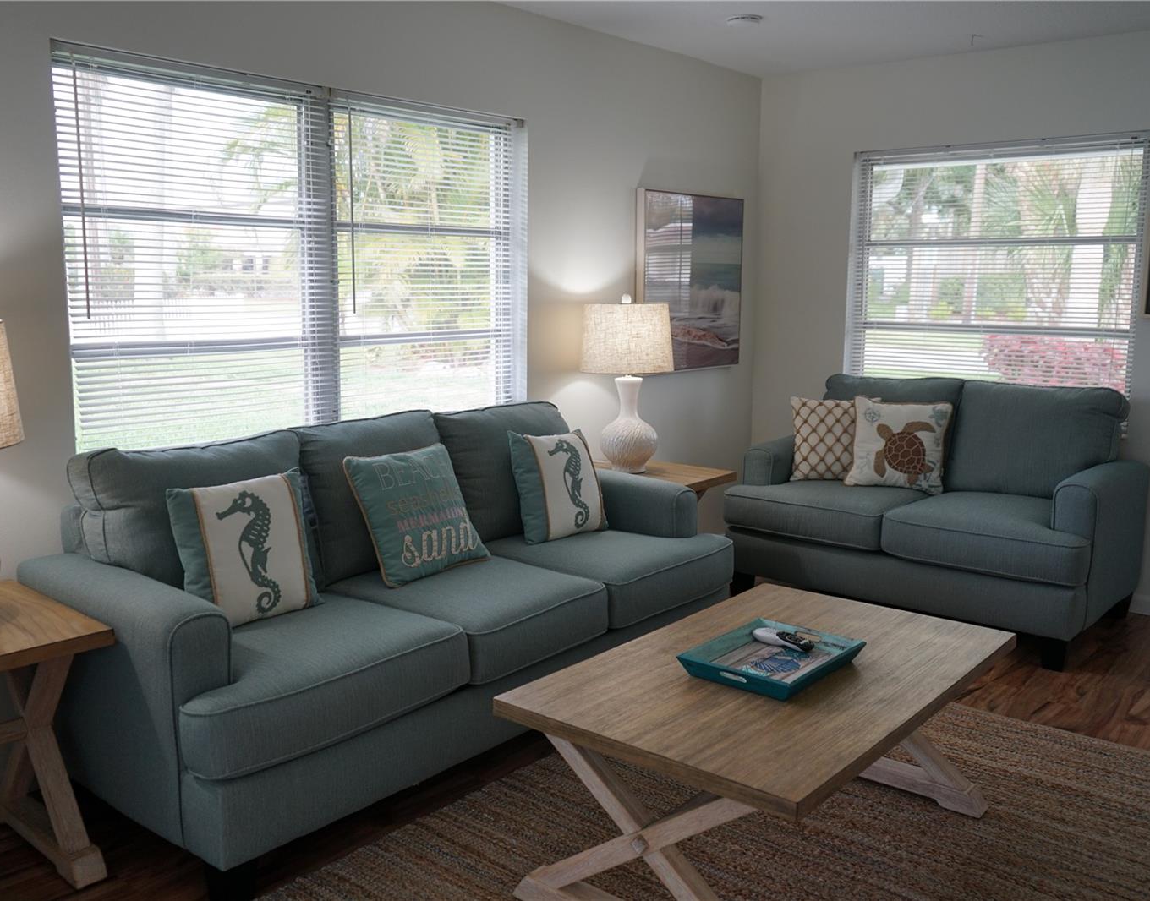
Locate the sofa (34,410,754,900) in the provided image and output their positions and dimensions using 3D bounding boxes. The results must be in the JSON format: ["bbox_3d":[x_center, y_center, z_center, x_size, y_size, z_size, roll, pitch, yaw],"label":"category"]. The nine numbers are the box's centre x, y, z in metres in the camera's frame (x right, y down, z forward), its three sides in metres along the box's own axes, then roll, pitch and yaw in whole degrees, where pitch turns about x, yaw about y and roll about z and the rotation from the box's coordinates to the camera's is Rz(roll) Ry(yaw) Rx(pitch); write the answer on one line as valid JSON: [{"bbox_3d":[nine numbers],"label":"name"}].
[{"bbox_3d":[-0.466,0.416,3.325,0.940,0.970,2.070,9,13,41],"label":"sofa"}]

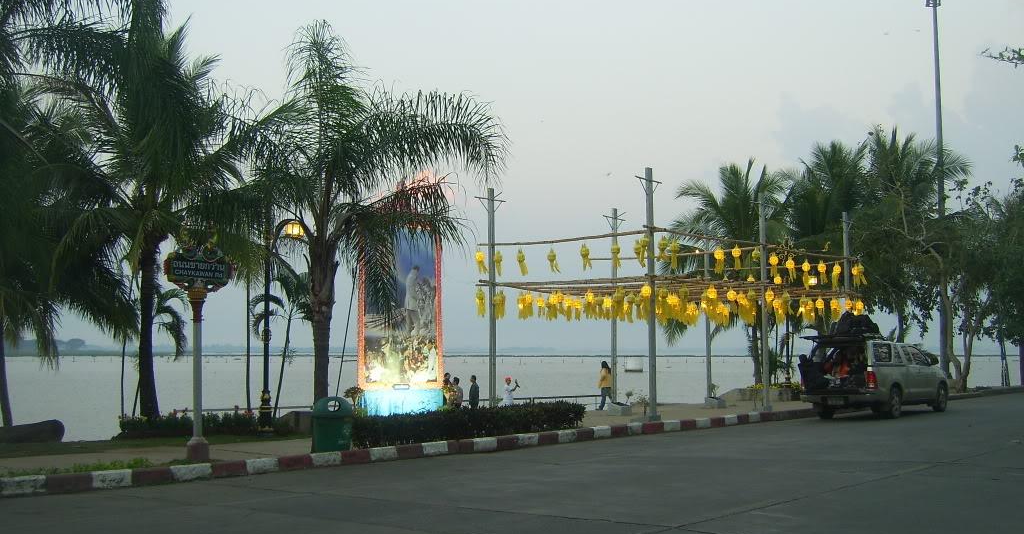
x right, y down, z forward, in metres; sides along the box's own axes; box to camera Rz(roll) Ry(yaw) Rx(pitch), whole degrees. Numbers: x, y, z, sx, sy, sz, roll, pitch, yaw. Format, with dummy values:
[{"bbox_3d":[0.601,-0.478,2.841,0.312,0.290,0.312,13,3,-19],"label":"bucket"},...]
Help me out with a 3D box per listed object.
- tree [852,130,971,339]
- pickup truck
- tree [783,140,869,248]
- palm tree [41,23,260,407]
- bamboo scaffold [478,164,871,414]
[{"bbox_3d":[15.433,-0.360,43.651,4.800,10.200,4.800,0,-4,0],"label":"tree"},{"bbox_3d":[8.878,2.652,26.987,1.800,1.860,5.200,-3,-6,38],"label":"pickup truck"},{"bbox_3d":[10.660,0.023,38.107,4.600,8.600,4.600,0,-4,0],"label":"tree"},{"bbox_3d":[-6.619,-0.733,20.814,4.100,7.500,4.100,0,-4,0],"label":"palm tree"},{"bbox_3d":[4.273,0.941,27.690,4.910,5.150,10.560,-4,-6,39],"label":"bamboo scaffold"}]

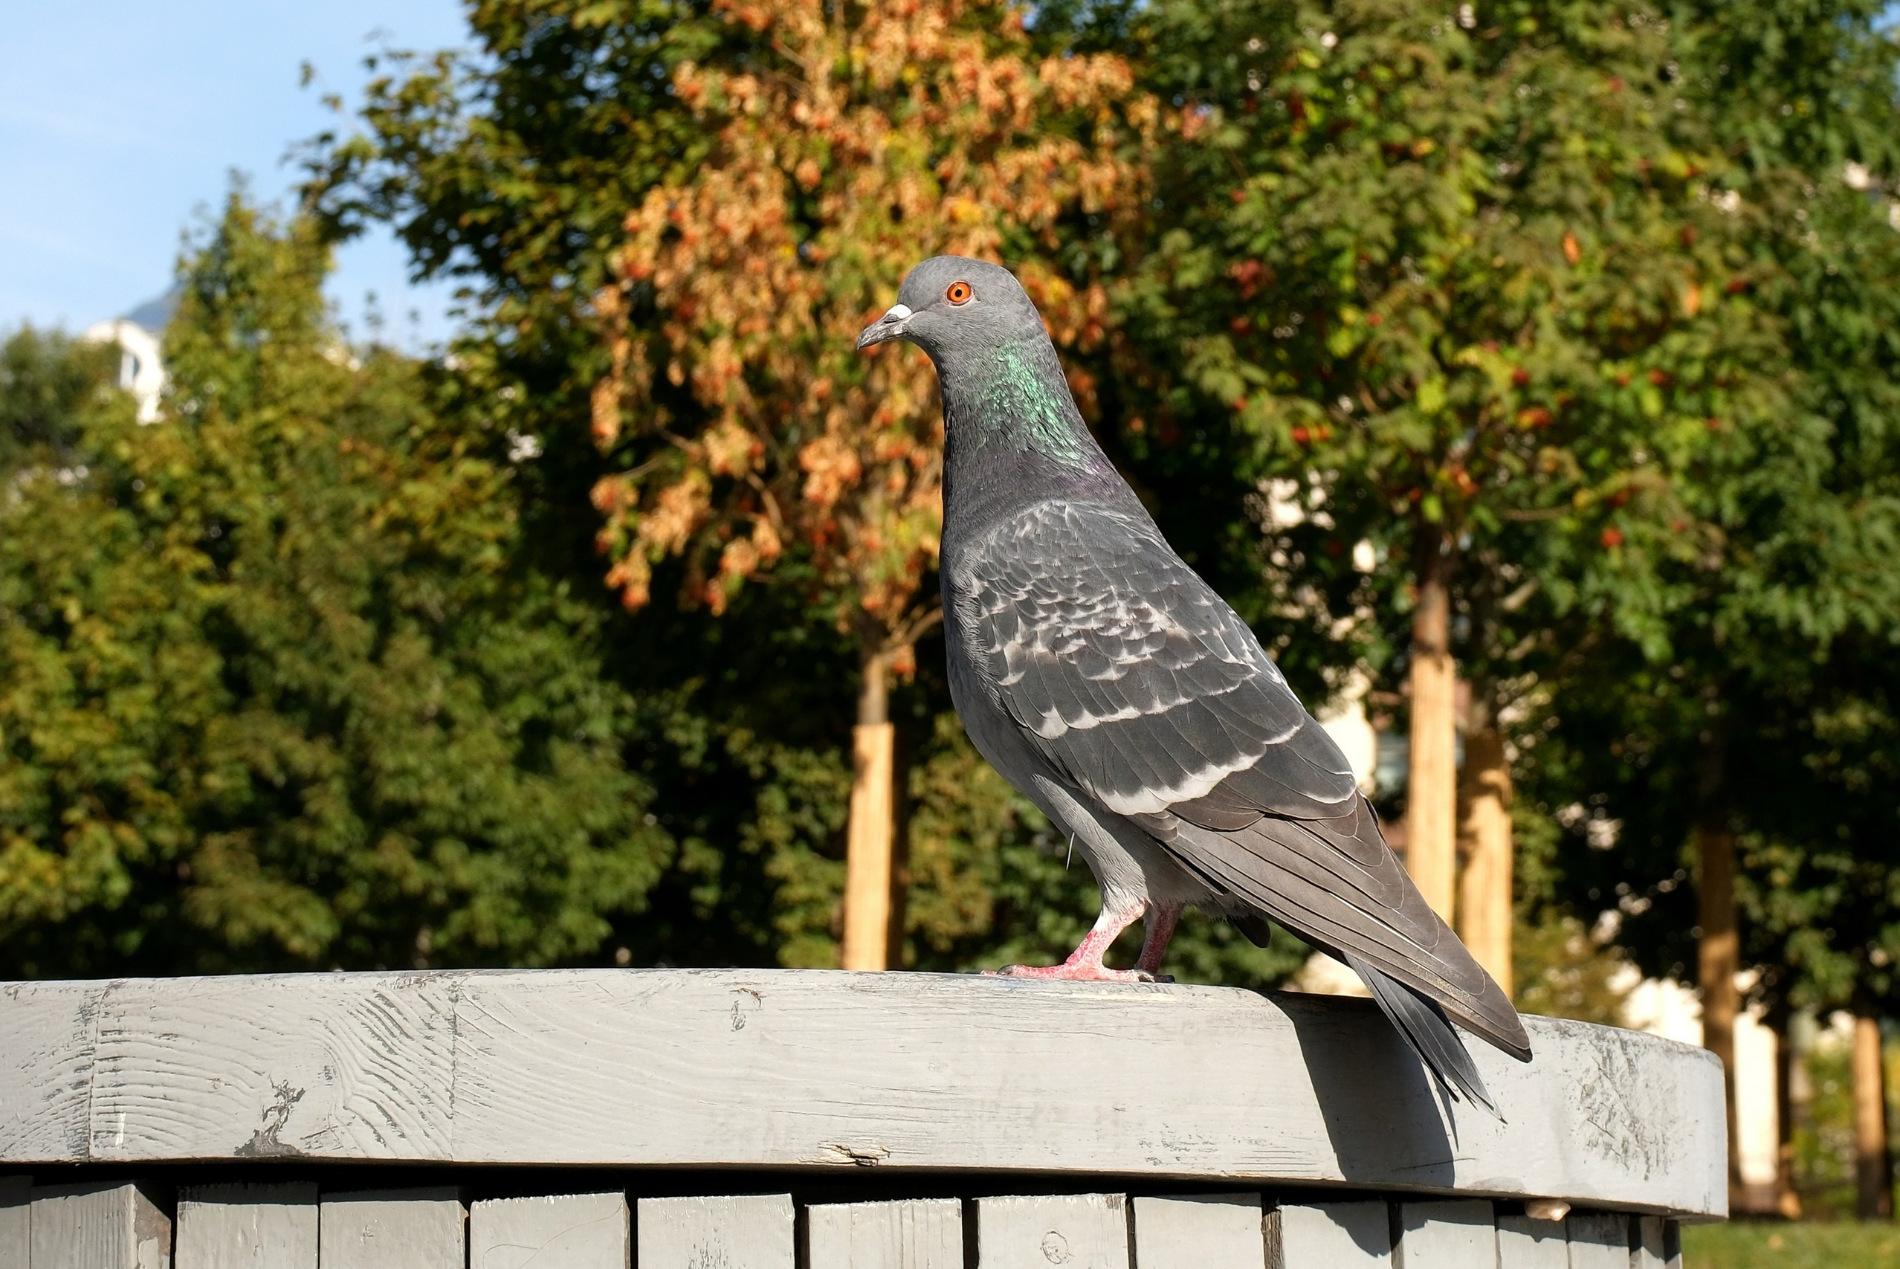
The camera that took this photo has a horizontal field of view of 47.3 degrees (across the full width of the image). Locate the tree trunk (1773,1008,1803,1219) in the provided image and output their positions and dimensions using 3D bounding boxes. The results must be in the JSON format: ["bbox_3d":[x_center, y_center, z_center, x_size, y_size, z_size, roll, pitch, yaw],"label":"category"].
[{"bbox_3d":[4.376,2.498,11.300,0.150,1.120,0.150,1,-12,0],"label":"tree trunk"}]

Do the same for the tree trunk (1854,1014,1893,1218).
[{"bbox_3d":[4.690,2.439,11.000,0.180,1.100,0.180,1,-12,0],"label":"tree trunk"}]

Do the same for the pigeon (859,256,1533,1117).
[{"bbox_3d":[0.075,0.015,0.660,0.205,0.262,0.100,-3,-13,16],"label":"pigeon"}]

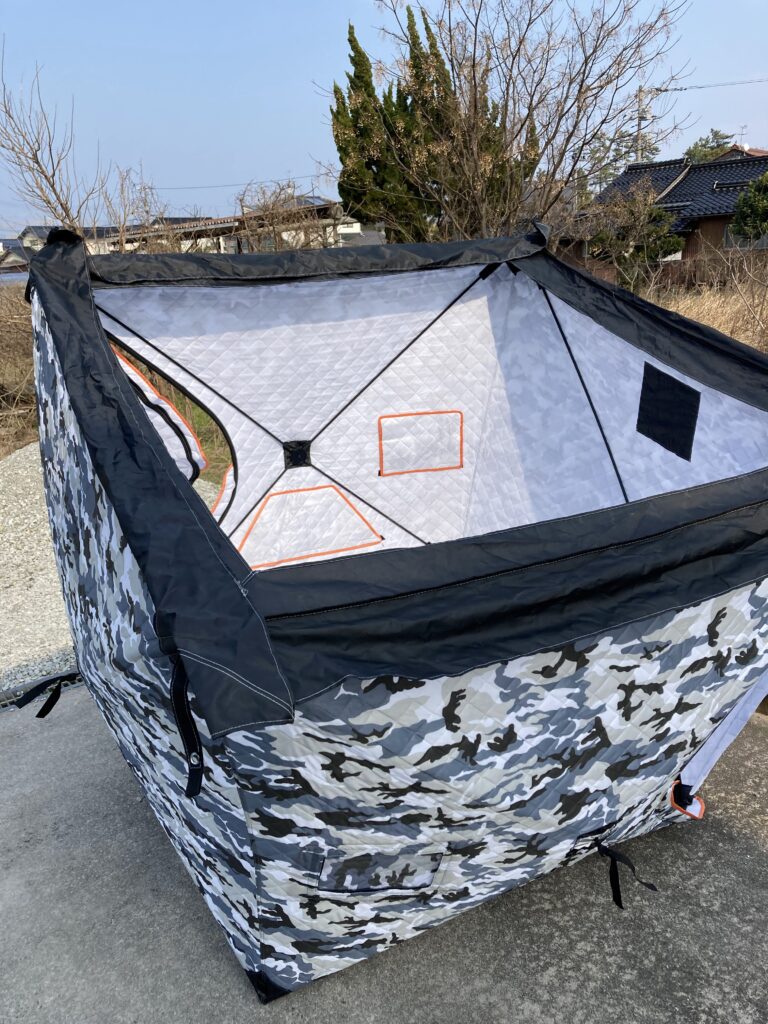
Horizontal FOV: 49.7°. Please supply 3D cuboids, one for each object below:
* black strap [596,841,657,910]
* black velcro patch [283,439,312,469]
[{"bbox_3d":[0.479,0.733,1.667,0.090,0.110,0.110,-9,19,-27],"label":"black strap"},{"bbox_3d":[-0.364,-0.242,3.500,0.120,0.118,0.030,-8,18,-19],"label":"black velcro patch"}]

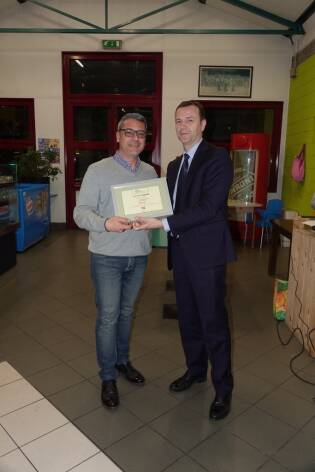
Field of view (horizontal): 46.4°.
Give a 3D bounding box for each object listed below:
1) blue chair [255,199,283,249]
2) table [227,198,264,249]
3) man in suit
[{"bbox_3d":[2.085,-0.235,6.932,0.500,0.840,0.480,-7,13,-36],"label":"blue chair"},{"bbox_3d":[1.494,-0.214,6.978,0.850,0.760,0.820,1,11,2],"label":"table"},{"bbox_3d":[0.173,0.135,2.224,0.560,1.810,0.530,9,13,34],"label":"man in suit"}]

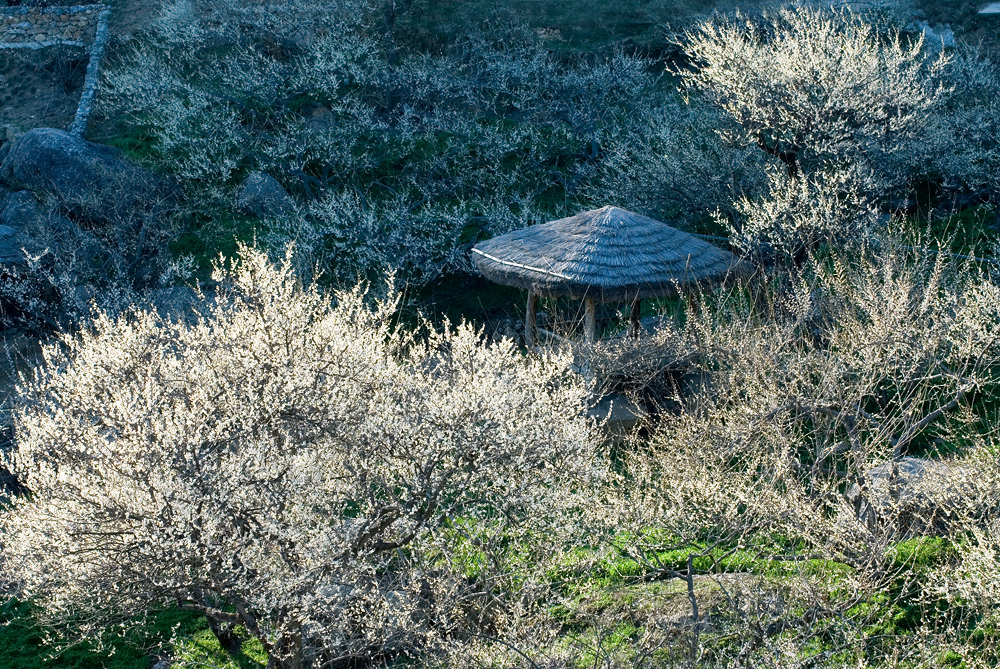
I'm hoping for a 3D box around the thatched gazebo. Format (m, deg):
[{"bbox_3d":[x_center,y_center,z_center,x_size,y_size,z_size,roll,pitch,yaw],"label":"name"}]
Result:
[{"bbox_3d":[2.019,-0.910,39.636,4.980,2.910,4.980,0,15,0],"label":"thatched gazebo"}]

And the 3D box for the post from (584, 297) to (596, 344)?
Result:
[{"bbox_3d":[1.600,0.104,38.336,0.200,1.600,0.200,0,15,0],"label":"post"}]

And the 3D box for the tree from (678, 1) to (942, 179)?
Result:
[{"bbox_3d":[6.550,-4.690,45.456,5.700,4.340,5.400,0,15,0],"label":"tree"}]

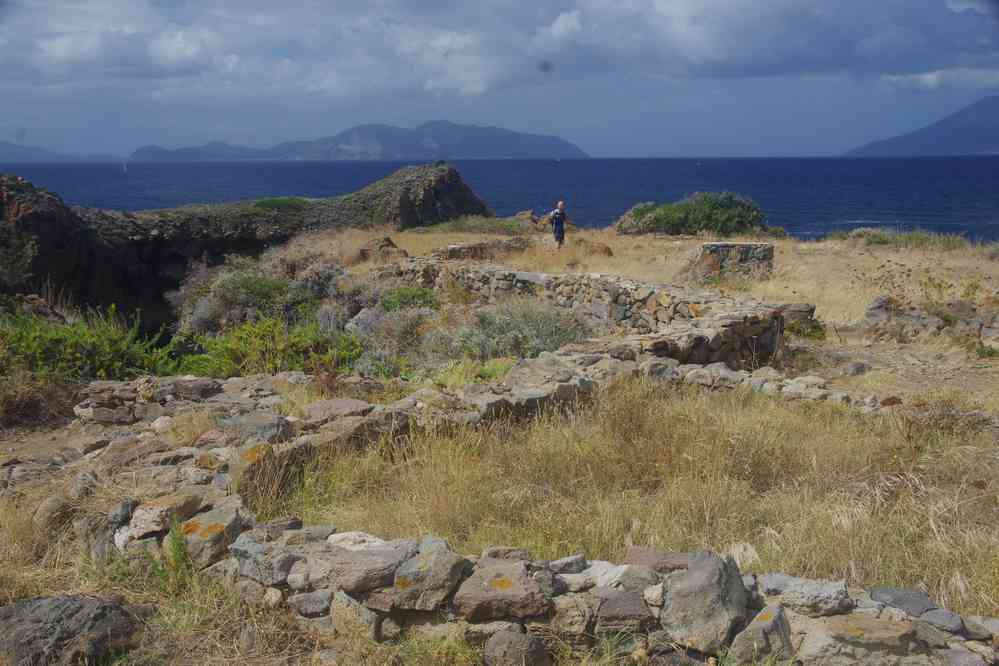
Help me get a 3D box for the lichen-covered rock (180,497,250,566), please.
[{"bbox_3d":[-1.663,1.168,6.500,0.346,0.363,0.420,3,10,20],"label":"lichen-covered rock"}]

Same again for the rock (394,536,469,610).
[{"bbox_3d":[-0.277,0.977,4.530,0.300,0.240,0.270,1,9,9],"label":"rock"}]

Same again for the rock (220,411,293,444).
[{"bbox_3d":[-1.861,0.724,8.500,0.509,0.208,0.420,-3,9,-15],"label":"rock"}]

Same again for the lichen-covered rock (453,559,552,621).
[{"bbox_3d":[0.018,1.023,4.450,0.390,0.180,0.290,1,9,9],"label":"lichen-covered rock"}]

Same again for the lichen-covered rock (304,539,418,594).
[{"bbox_3d":[-0.566,0.968,4.620,0.460,0.170,0.300,0,9,0],"label":"lichen-covered rock"}]

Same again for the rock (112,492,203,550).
[{"bbox_3d":[-2.068,1.146,6.750,0.508,0.295,0.400,2,9,15],"label":"rock"}]

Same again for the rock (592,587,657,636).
[{"bbox_3d":[0.492,1.089,4.350,0.250,0.150,0.210,1,9,9],"label":"rock"}]

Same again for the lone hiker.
[{"bbox_3d":[2.127,-3.894,40.000,0.620,1.740,0.450,1,9,6],"label":"lone hiker"}]

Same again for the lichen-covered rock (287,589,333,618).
[{"bbox_3d":[-0.768,1.095,4.500,0.190,0.100,0.160,1,9,9],"label":"lichen-covered rock"}]

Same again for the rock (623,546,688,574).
[{"bbox_3d":[0.672,0.965,4.720,0.300,0.100,0.210,1,9,9],"label":"rock"}]

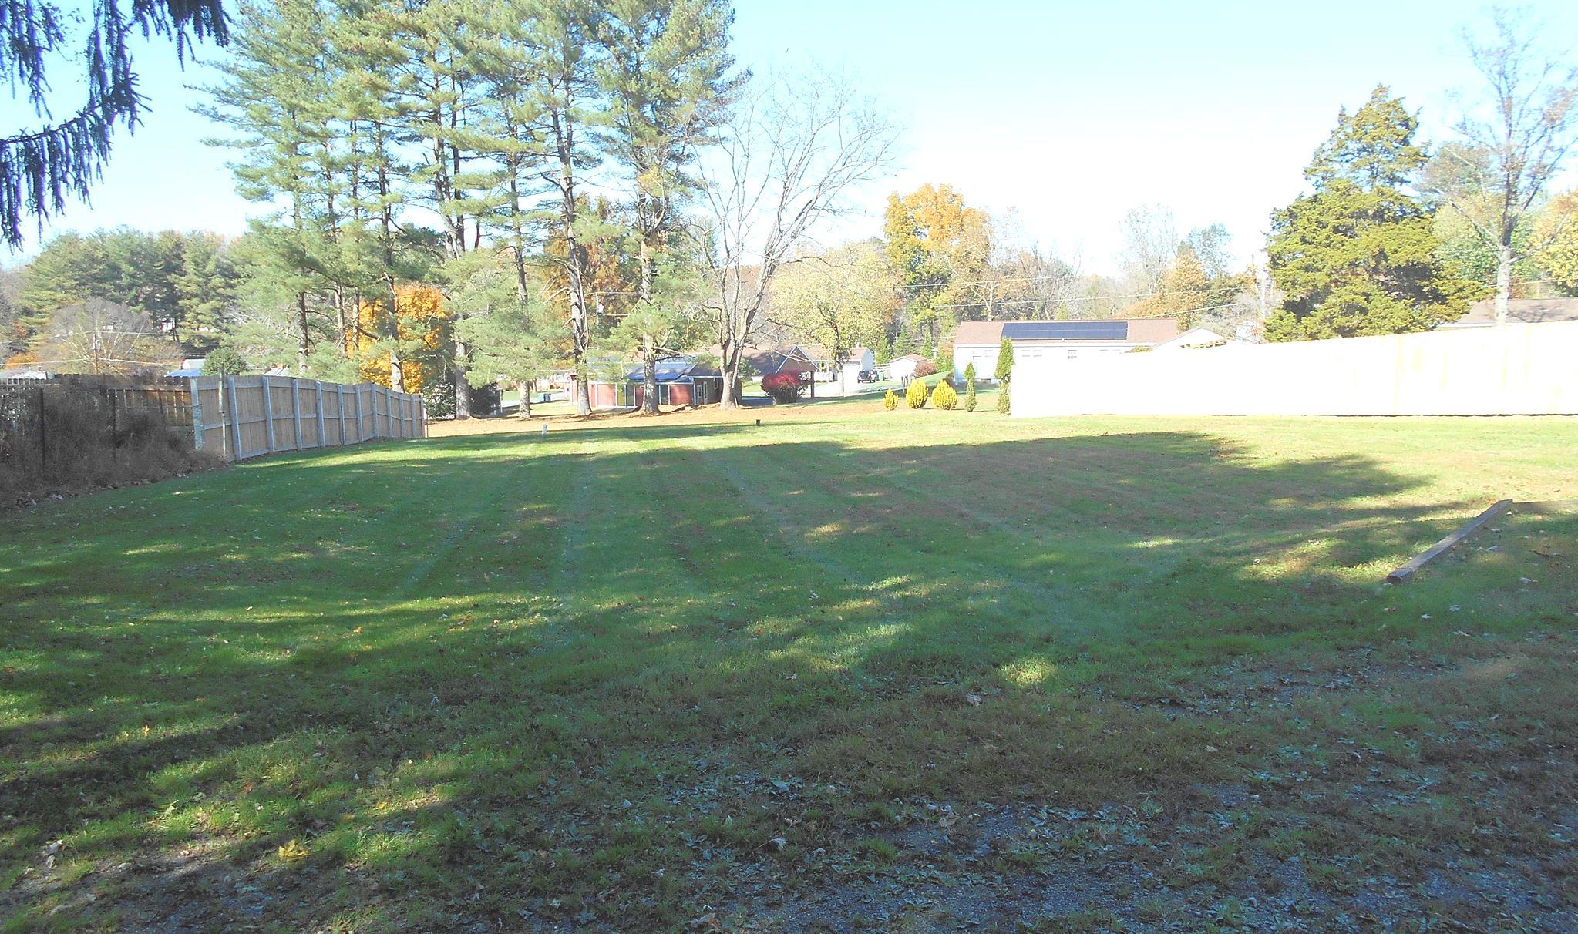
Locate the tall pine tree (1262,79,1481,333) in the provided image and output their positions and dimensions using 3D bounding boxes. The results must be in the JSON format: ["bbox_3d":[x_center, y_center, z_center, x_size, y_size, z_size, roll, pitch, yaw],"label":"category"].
[{"bbox_3d":[25.456,-10.211,52.460,9.000,13.000,8.800,0,4,0],"label":"tall pine tree"}]

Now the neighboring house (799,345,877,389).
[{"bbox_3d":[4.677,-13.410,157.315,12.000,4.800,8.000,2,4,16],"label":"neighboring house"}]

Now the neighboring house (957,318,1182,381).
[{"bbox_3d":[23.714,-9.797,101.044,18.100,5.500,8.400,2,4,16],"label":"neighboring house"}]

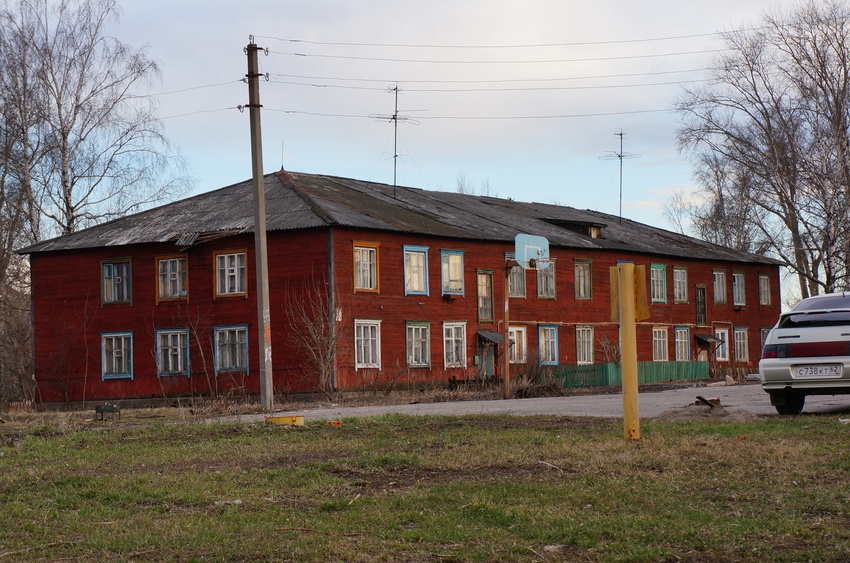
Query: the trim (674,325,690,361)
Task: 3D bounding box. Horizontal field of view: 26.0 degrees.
[{"bbox_3d":[12.010,2.914,85.554,0.140,1.620,1.548,-4,-4,33],"label":"trim"}]

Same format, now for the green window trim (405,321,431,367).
[{"bbox_3d":[-0.211,2.314,66.819,0.140,1.698,1.523,-4,-4,33],"label":"green window trim"}]

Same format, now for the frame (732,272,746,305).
[{"bbox_3d":[15.715,0.400,91.837,0.150,1.680,1.420,-3,-3,33],"label":"frame"}]

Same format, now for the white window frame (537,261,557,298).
[{"bbox_3d":[4.929,-0.133,73.873,0.130,1.750,1.570,-4,-3,33],"label":"white window frame"}]

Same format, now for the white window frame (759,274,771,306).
[{"bbox_3d":[17.274,0.434,93.144,0.130,1.610,1.500,-4,-3,33],"label":"white window frame"}]

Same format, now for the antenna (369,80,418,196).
[{"bbox_3d":[-1.274,-5.818,75.520,1.850,4.750,1.100,0,-3,-20],"label":"antenna"}]

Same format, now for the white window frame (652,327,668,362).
[{"bbox_3d":[10.626,2.817,82.503,0.130,1.530,1.580,-4,-3,33],"label":"white window frame"}]

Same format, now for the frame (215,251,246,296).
[{"bbox_3d":[-6.866,-0.265,64.967,1.516,1.732,0.140,-4,-4,33],"label":"frame"}]

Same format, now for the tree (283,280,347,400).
[{"bbox_3d":[-3.533,1.871,59.300,2.100,3.940,2.000,-2,-3,0],"label":"tree"}]

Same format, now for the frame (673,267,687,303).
[{"bbox_3d":[11.958,0.150,86.186,0.150,1.700,1.420,-3,-3,33],"label":"frame"}]

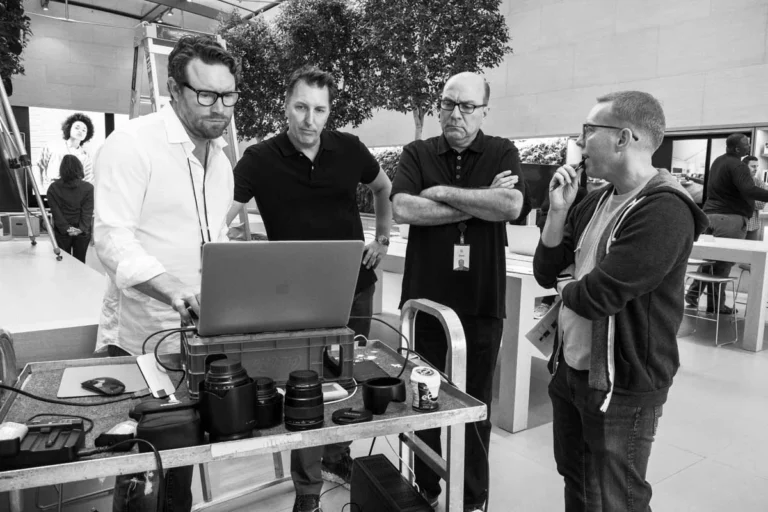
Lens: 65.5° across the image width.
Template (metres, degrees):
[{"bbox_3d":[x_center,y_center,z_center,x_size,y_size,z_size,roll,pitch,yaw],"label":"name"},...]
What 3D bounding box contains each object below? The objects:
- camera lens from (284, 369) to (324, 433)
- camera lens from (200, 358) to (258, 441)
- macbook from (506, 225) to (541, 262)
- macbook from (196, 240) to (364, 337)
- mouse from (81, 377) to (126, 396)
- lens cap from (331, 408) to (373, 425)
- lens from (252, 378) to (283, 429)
[{"bbox_3d":[-0.156,0.283,1.175,0.076,0.101,0.076,1,6,0],"label":"camera lens"},{"bbox_3d":[-0.285,0.266,1.099,0.101,0.141,0.101,-1,6,-23],"label":"camera lens"},{"bbox_3d":[1.189,-0.120,4.752,0.312,0.232,0.342,-3,7,-37],"label":"macbook"},{"bbox_3d":[-0.276,0.066,1.455,0.353,0.228,0.351,-1,6,-23],"label":"macbook"},{"bbox_3d":[-0.619,0.283,1.319,0.114,0.024,0.059,5,7,31],"label":"mouse"},{"bbox_3d":[-0.063,0.327,1.218,0.083,0.009,0.083,1,6,0],"label":"lens cap"},{"bbox_3d":[-0.234,0.287,1.179,0.072,0.087,0.072,-1,6,-23],"label":"lens"}]

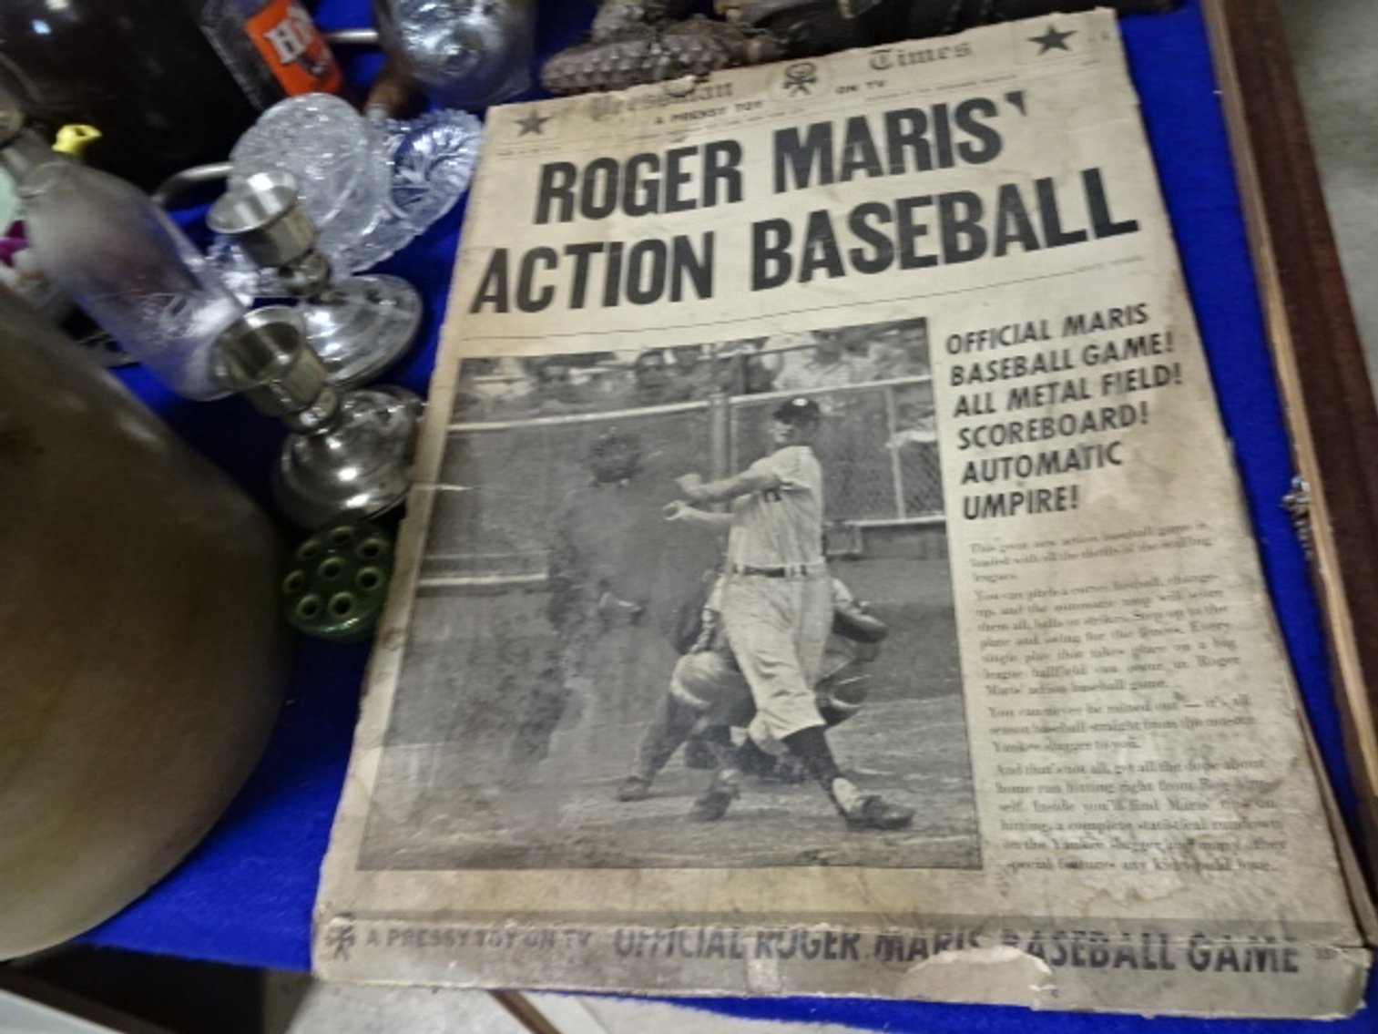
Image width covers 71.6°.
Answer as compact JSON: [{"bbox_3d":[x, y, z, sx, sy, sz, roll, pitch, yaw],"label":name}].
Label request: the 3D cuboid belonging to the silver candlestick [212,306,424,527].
[{"bbox_3d":[-0.194,-0.057,0.491,0.094,0.097,0.094,-3,60,12],"label":"silver candlestick"}]

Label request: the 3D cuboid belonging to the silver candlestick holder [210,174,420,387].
[{"bbox_3d":[-0.212,-0.135,0.529,0.094,0.097,0.094,-3,60,12],"label":"silver candlestick holder"}]

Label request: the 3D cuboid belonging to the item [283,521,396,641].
[{"bbox_3d":[-0.174,0.030,0.479,0.064,0.027,0.064,-3,60,12],"label":"item"}]

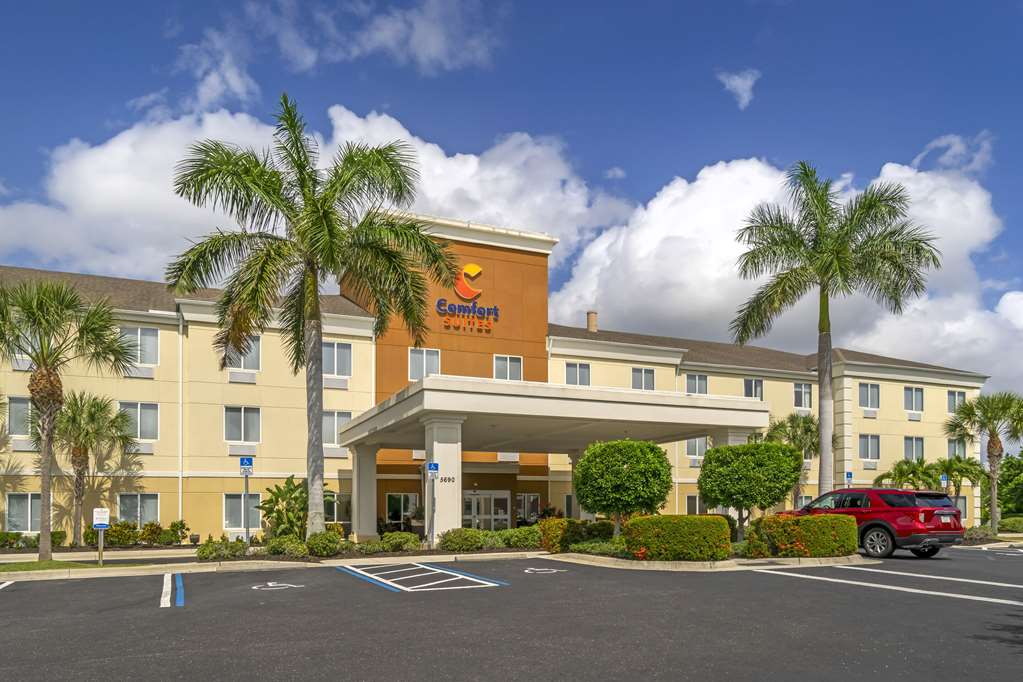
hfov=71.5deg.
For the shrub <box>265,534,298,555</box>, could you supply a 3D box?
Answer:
[{"bbox_3d":[-5.738,5.137,17.800,0.800,0.560,0.750,0,-9,0],"label":"shrub"}]

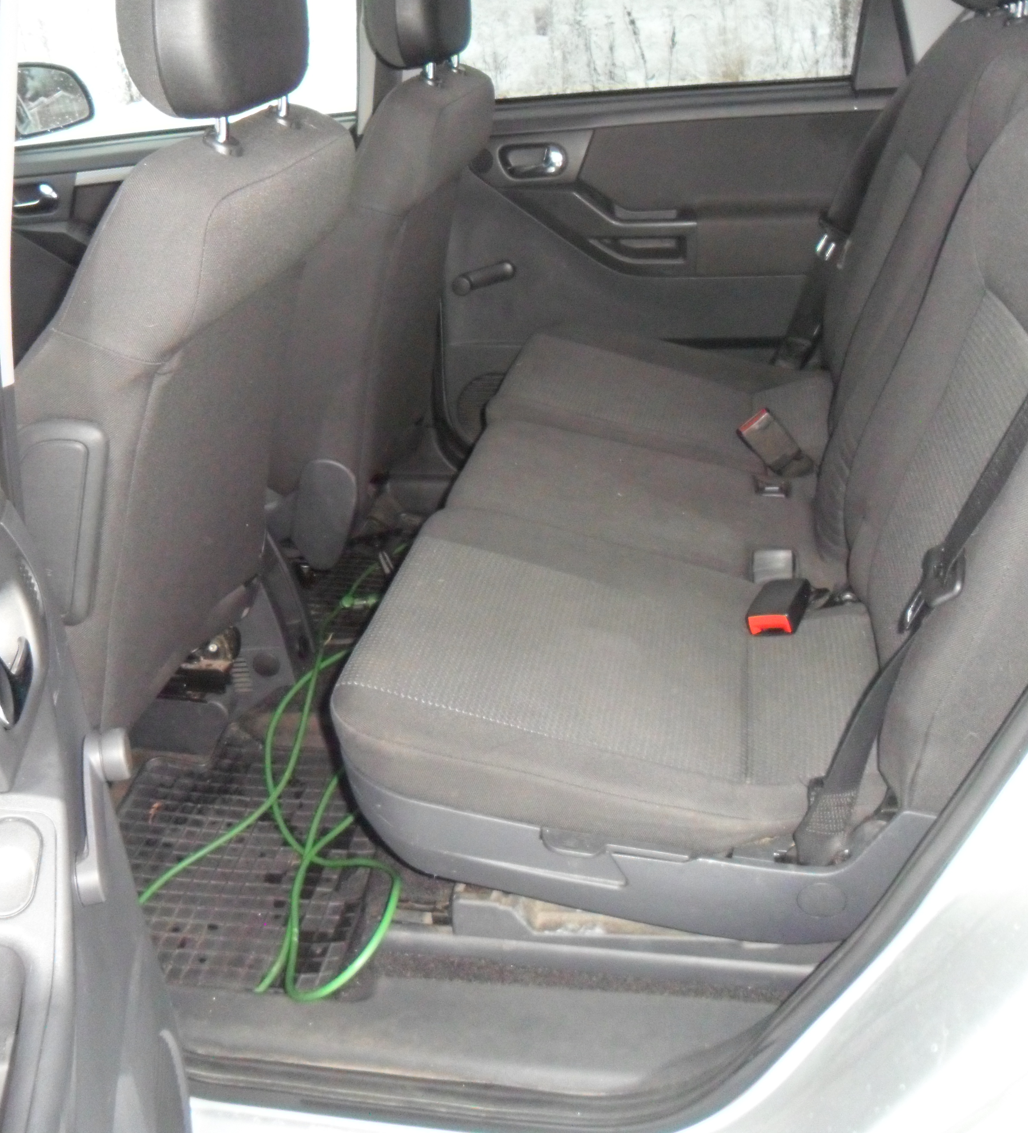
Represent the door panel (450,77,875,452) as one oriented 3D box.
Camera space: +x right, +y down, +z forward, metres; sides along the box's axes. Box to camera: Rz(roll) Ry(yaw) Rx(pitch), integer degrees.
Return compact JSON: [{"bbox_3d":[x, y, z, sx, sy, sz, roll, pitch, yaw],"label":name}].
[{"bbox_3d":[0.248,-0.508,2.084,0.810,0.640,0.110,2,29,9],"label":"door panel"}]

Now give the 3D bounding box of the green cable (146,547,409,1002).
[{"bbox_3d":[-0.210,0.152,1.539,0.310,0.110,0.930,2,29,9],"label":"green cable"}]

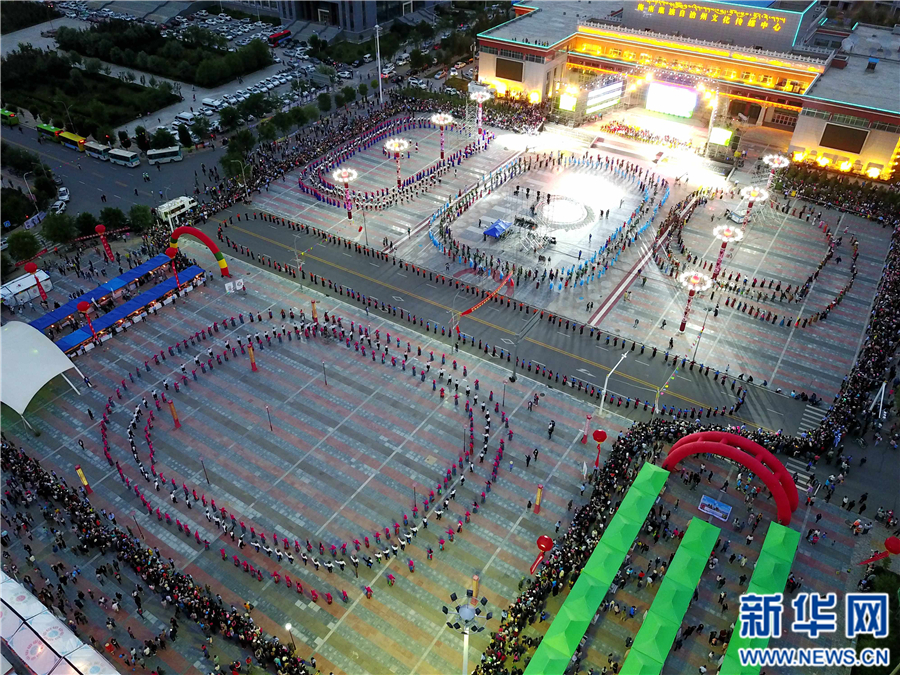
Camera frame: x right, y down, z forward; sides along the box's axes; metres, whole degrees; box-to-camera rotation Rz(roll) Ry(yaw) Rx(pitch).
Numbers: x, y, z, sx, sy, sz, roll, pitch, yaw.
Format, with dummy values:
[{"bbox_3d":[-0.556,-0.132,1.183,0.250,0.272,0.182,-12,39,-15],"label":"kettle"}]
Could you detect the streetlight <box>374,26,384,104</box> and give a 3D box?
[{"bbox_3d":[-17.893,-69.578,173.557,2.400,19.776,2.400,0,38,0],"label":"streetlight"}]

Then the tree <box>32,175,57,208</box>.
[{"bbox_3d":[-77.863,-28.105,130.385,3.636,6.681,3.636,22,43,25],"label":"tree"}]

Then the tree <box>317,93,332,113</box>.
[{"bbox_3d":[-31.899,-59.962,172.473,3.780,4.899,3.780,0,38,0],"label":"tree"}]

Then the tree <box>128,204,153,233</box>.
[{"bbox_3d":[-56.775,-21.776,124.502,4.500,5.500,4.500,22,43,26],"label":"tree"}]

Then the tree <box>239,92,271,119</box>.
[{"bbox_3d":[-47.938,-56.704,166.998,7.133,7.124,7.133,0,38,0],"label":"tree"}]

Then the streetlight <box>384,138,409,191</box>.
[{"bbox_3d":[-10.445,-34.984,137.253,4.350,9.500,4.350,0,39,0],"label":"streetlight"}]

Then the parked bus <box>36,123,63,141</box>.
[{"bbox_3d":[-96.157,-49.298,163.002,8.600,2.850,2.250,20,42,25],"label":"parked bus"}]

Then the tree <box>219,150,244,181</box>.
[{"bbox_3d":[-45.625,-35.835,141.691,5.200,6.500,5.200,22,43,26],"label":"tree"}]

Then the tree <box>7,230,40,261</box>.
[{"bbox_3d":[-71.885,-15.098,114.267,4.807,6.105,4.807,22,43,25],"label":"tree"}]

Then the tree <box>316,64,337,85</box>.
[{"bbox_3d":[-34.656,-73.772,189.313,6.037,5.744,6.037,22,44,26],"label":"tree"}]

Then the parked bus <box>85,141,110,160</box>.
[{"bbox_3d":[-78.322,-41.344,150.603,6.640,2.655,2.100,21,43,24],"label":"parked bus"}]

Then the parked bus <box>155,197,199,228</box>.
[{"bbox_3d":[-52.265,-24.857,129.583,2.213,2.917,7.011,23,43,26],"label":"parked bus"}]

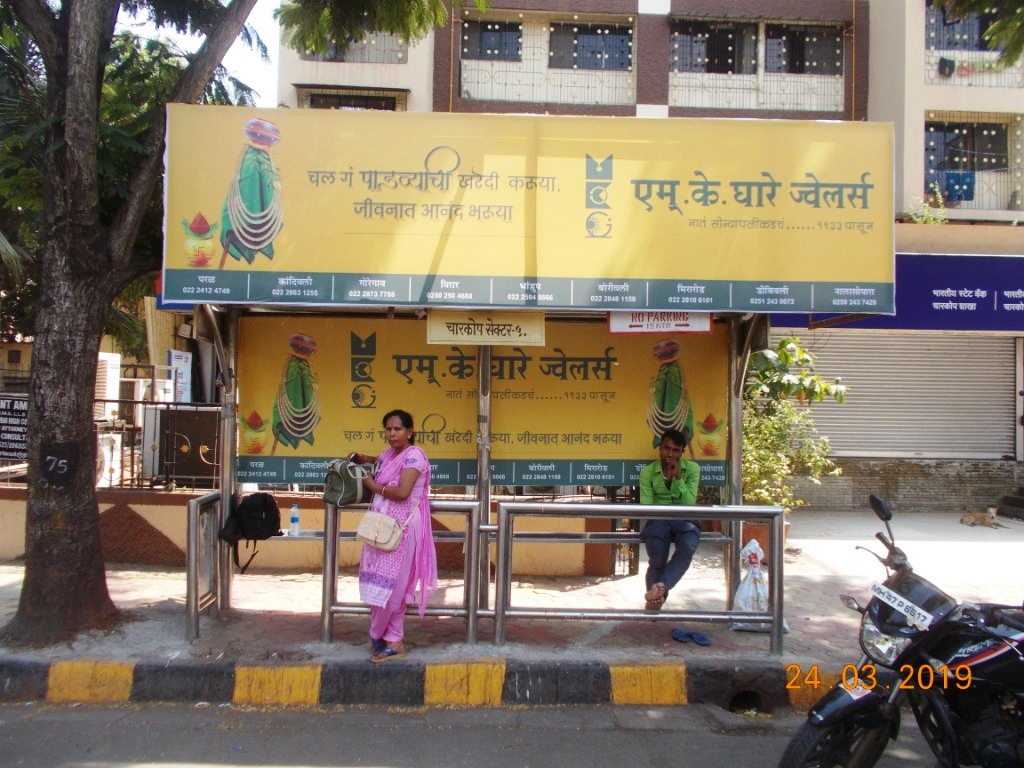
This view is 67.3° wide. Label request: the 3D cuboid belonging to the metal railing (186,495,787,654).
[{"bbox_3d":[-0.170,1.250,5.180,3.900,0.950,0.450,1,-2,0],"label":"metal railing"}]

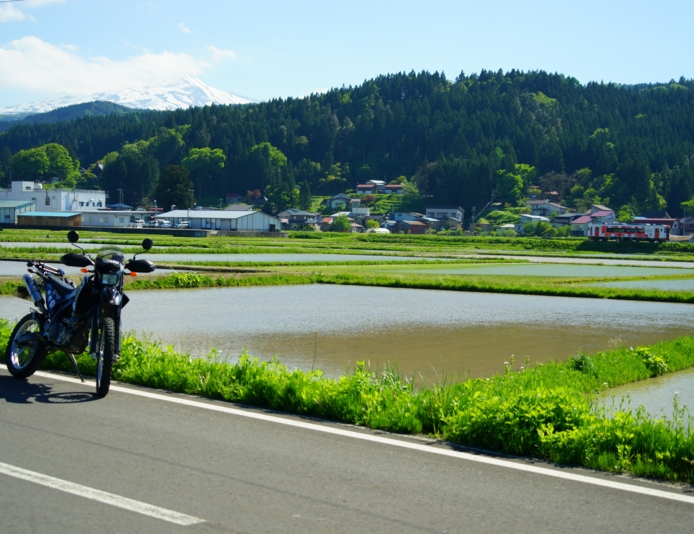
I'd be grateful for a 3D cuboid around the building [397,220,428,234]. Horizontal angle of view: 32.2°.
[{"bbox_3d":[16.476,-9.502,297.000,4.200,3.800,7.800,3,3,38],"label":"building"}]

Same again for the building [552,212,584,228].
[{"bbox_3d":[57.570,-11.110,312.000,7.500,5.600,5.500,2,2,33],"label":"building"}]

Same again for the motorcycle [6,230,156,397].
[{"bbox_3d":[-2.670,0.427,11.250,0.840,1.400,2.100,-1,3,-44],"label":"motorcycle"}]

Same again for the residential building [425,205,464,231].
[{"bbox_3d":[25.862,-12.529,318.000,8.700,7.200,7.300,2,2,17],"label":"residential building"}]

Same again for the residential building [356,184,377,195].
[{"bbox_3d":[8.300,-32.920,510.000,7.400,4.200,6.300,2,2,14],"label":"residential building"}]

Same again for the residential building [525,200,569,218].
[{"bbox_3d":[53.541,-14.659,322.000,7.500,6.000,9.500,3,3,36],"label":"residential building"}]

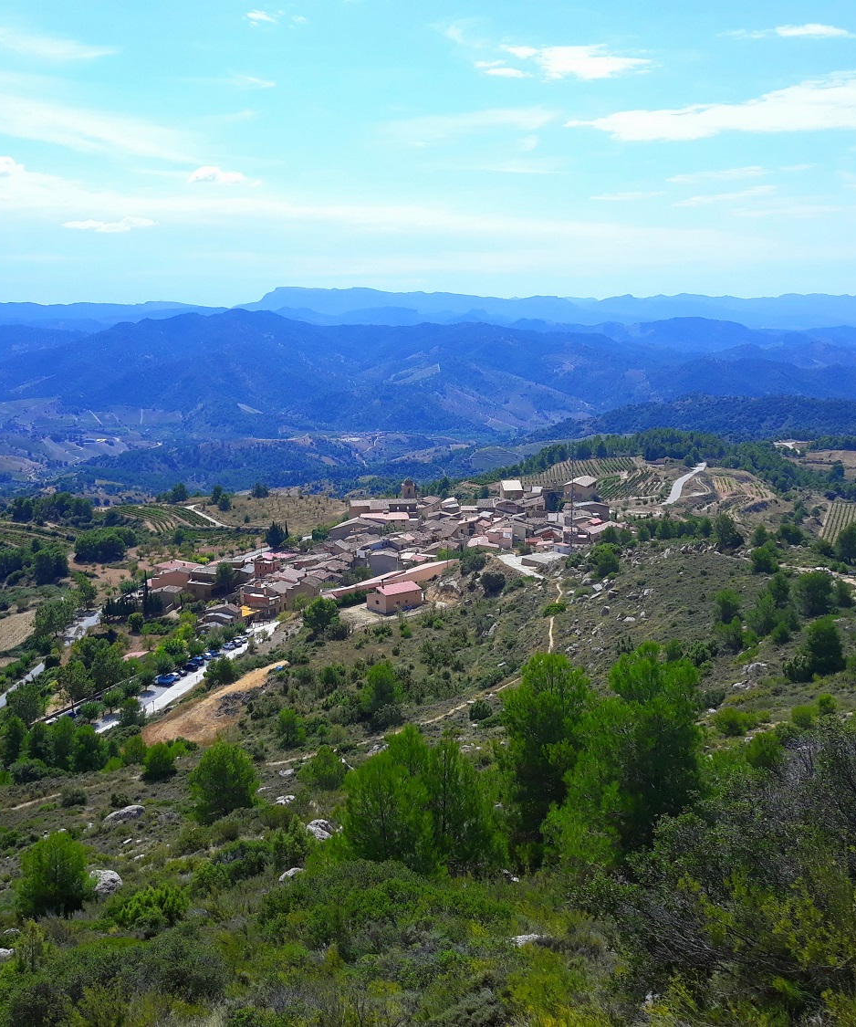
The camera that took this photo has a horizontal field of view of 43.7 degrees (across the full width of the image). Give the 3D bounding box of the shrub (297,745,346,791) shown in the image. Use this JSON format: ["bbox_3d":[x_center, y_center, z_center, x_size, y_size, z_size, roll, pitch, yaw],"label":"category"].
[{"bbox_3d":[-8.878,21.192,89.085,4.104,3.815,3.776,-1,11,-6],"label":"shrub"}]

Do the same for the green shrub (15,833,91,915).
[{"bbox_3d":[-14.185,13.658,40.463,2.877,3.384,2.647,-4,12,-21],"label":"green shrub"}]

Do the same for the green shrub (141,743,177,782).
[{"bbox_3d":[-28.536,26.490,113.508,3.752,4.344,3.452,-3,12,-15],"label":"green shrub"}]

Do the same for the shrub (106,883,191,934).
[{"bbox_3d":[-9.082,12.792,34.610,2.669,1.499,2.456,-3,12,-16],"label":"shrub"}]

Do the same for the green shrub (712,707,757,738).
[{"bbox_3d":[19.517,13.318,68.013,2.861,1.868,2.632,3,12,17],"label":"green shrub"}]

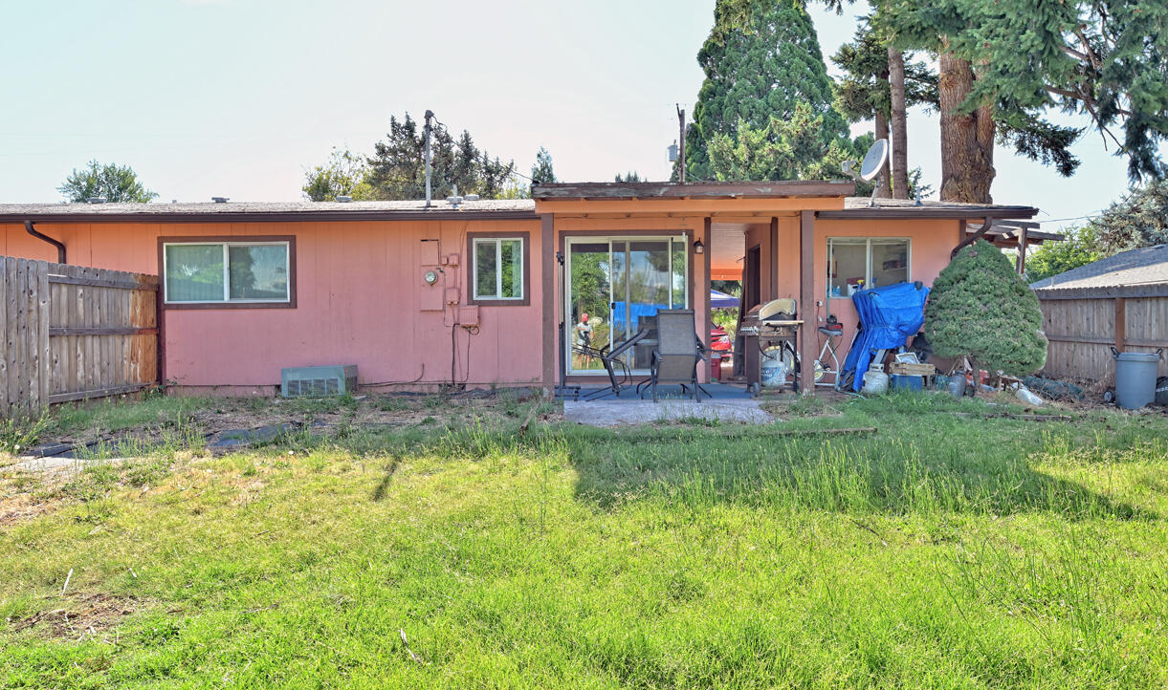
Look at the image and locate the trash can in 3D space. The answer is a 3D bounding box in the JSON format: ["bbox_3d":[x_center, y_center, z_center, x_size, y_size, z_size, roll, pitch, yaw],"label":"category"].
[{"bbox_3d":[6.970,0.415,9.800,0.620,0.790,0.580,0,2,19],"label":"trash can"}]

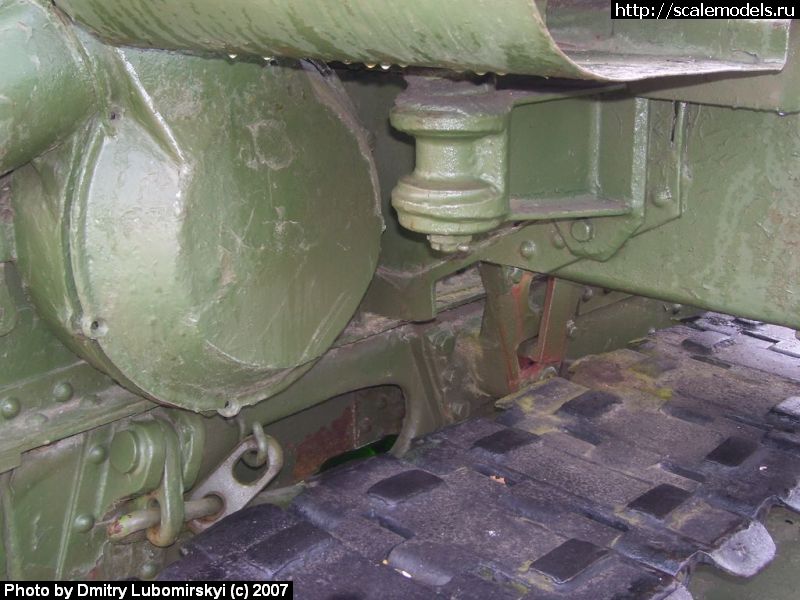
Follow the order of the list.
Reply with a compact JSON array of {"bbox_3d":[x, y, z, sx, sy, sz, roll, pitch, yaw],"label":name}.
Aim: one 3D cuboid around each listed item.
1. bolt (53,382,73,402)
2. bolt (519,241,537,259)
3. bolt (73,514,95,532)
[{"bbox_3d":[-0.338,0.092,1.064,0.009,0.020,0.020,10,16,37],"label":"bolt"},{"bbox_3d":[0.164,-0.065,1.359,0.022,0.022,0.009,10,16,37],"label":"bolt"},{"bbox_3d":[-0.327,0.231,1.100,0.009,0.020,0.020,10,16,37],"label":"bolt"}]

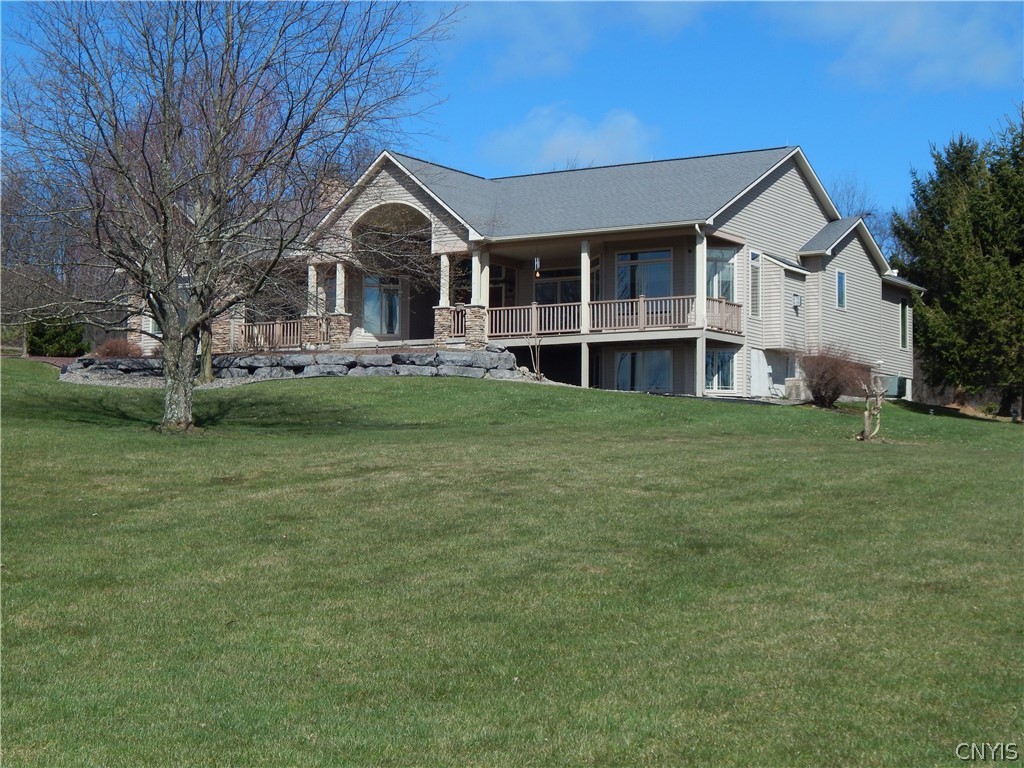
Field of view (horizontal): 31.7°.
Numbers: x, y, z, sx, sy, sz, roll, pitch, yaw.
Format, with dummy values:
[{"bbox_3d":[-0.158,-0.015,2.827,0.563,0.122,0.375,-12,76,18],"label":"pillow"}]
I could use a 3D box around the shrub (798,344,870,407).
[{"bbox_3d":[9.300,-0.217,52.200,2.025,1.794,1.964,1,-4,0],"label":"shrub"}]

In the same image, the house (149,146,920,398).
[{"bbox_3d":[-0.152,-2.950,61.941,24.400,8.100,15.100,-2,-4,34],"label":"house"}]

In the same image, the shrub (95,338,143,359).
[{"bbox_3d":[-13.302,-1.200,61.000,1.623,0.676,1.460,-2,-4,34],"label":"shrub"}]

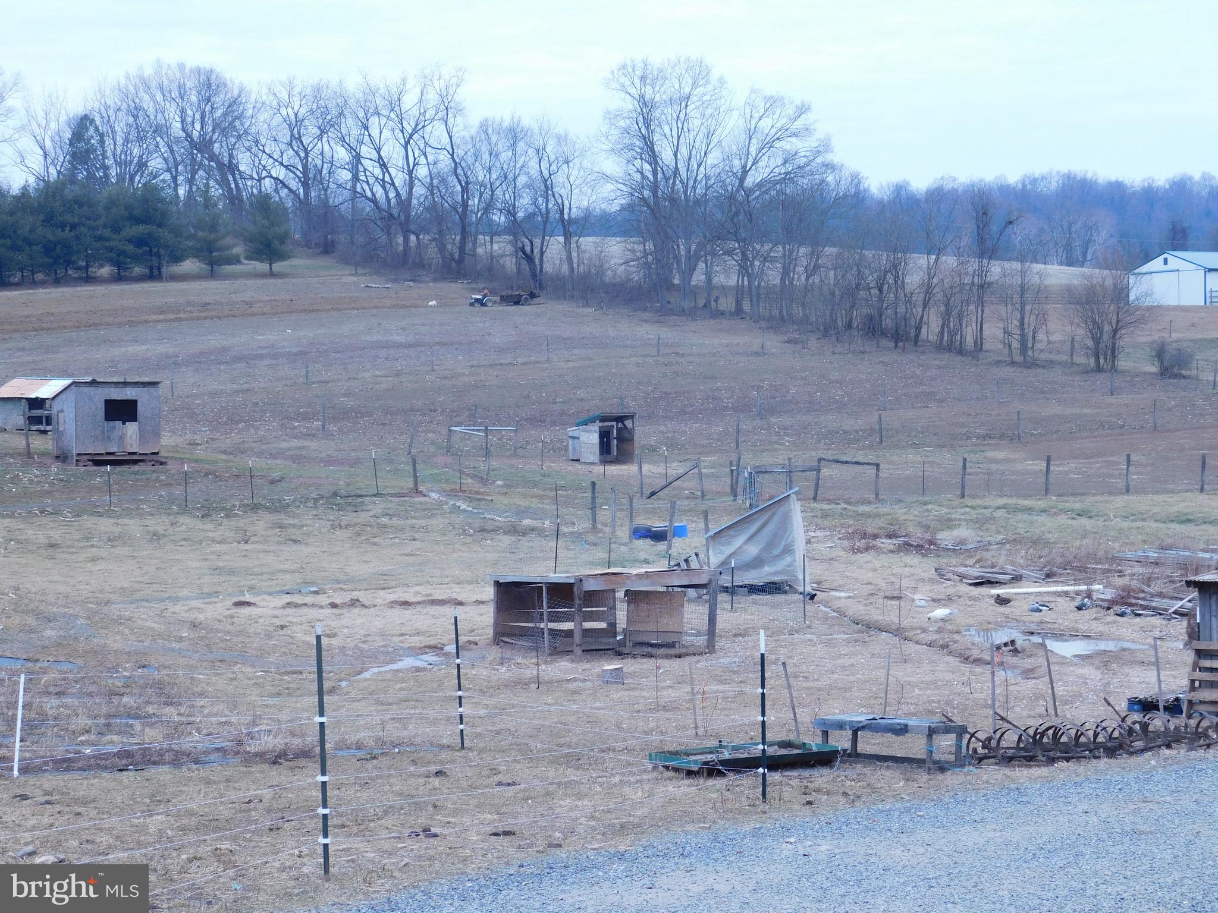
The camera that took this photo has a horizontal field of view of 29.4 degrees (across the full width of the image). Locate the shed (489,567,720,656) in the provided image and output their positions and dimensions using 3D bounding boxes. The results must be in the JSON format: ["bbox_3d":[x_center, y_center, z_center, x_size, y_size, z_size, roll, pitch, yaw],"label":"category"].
[{"bbox_3d":[-0.085,2.495,37.800,2.750,1.250,2.550,-1,1,-33],"label":"shed"}]

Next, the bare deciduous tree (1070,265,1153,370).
[{"bbox_3d":[29.072,-7.991,135.000,4.800,6.200,4.700,0,1,0],"label":"bare deciduous tree"}]

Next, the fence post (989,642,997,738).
[{"bbox_3d":[4.172,2.529,25.200,0.055,1.030,0.055,-2,1,0],"label":"fence post"}]

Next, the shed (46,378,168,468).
[{"bbox_3d":[-18.183,-1.217,84.000,3.400,3.050,2.850,-1,1,-29],"label":"shed"}]

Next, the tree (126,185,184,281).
[{"bbox_3d":[-47.685,-23.771,245.000,6.300,10.200,6.300,0,1,0],"label":"tree"}]

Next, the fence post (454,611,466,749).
[{"bbox_3d":[-1.550,2.320,24.100,0.055,1.420,0.055,-3,1,0],"label":"fence post"}]

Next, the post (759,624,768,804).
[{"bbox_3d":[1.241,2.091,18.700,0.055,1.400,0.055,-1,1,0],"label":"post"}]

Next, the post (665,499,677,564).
[{"bbox_3d":[1.463,1.763,54.500,0.130,1.540,0.130,3,1,0],"label":"post"}]

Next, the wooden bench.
[{"bbox_3d":[2.647,2.697,21.900,1.250,0.460,0.680,1,1,29],"label":"wooden bench"}]

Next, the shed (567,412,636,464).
[{"bbox_3d":[-0.276,-0.718,88.000,1.750,1.950,2.100,-1,1,-34],"label":"shed"}]

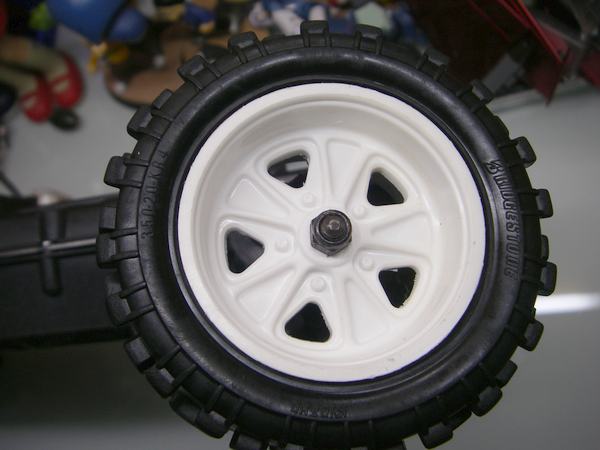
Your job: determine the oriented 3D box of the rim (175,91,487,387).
[{"bbox_3d":[0.005,0.003,0.129,0.055,0.025,0.055,0,75,-5],"label":"rim"}]

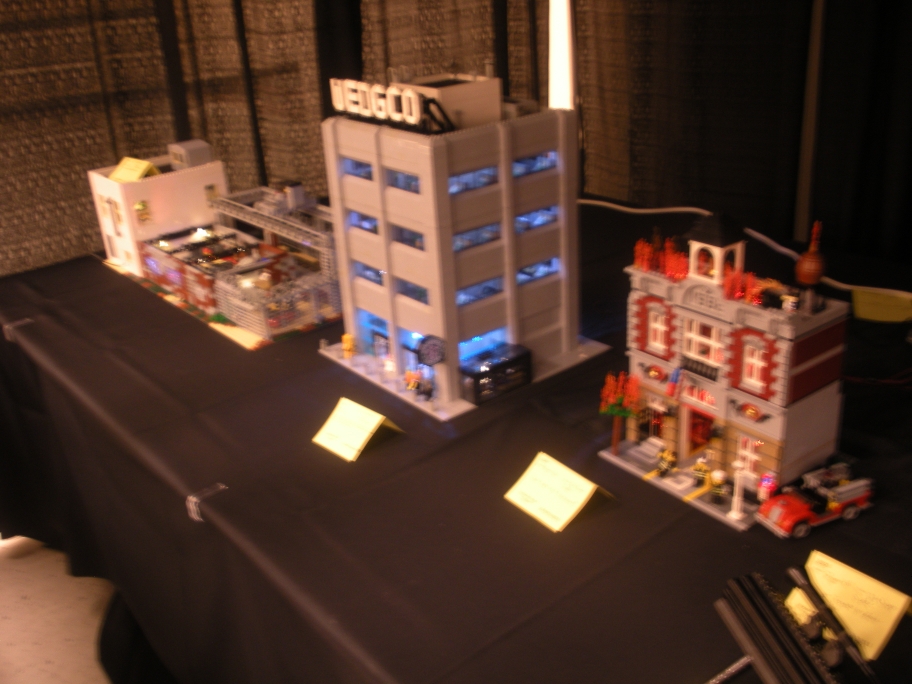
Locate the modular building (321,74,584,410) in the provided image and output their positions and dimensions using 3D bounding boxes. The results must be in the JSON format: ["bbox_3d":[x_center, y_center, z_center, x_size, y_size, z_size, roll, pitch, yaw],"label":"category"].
[{"bbox_3d":[-0.003,-0.212,1.643,0.384,0.497,0.384,-21,29,-34],"label":"modular building"}]

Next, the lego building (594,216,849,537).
[{"bbox_3d":[0.375,-0.003,1.278,0.256,0.363,0.260,-20,28,-32],"label":"lego building"}]

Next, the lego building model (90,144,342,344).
[{"bbox_3d":[-0.496,-0.272,2.134,0.375,0.268,0.770,-21,29,-35],"label":"lego building model"}]

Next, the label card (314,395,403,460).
[{"bbox_3d":[-0.145,0.125,1.458,0.122,0.046,0.101,-24,31,-38],"label":"label card"}]

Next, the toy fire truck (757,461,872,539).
[{"bbox_3d":[0.452,0.196,1.194,0.139,0.058,0.058,-14,26,-22],"label":"toy fire truck"}]

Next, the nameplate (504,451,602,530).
[{"bbox_3d":[0.146,0.189,1.274,0.122,0.043,0.109,-19,28,-31],"label":"nameplate"}]

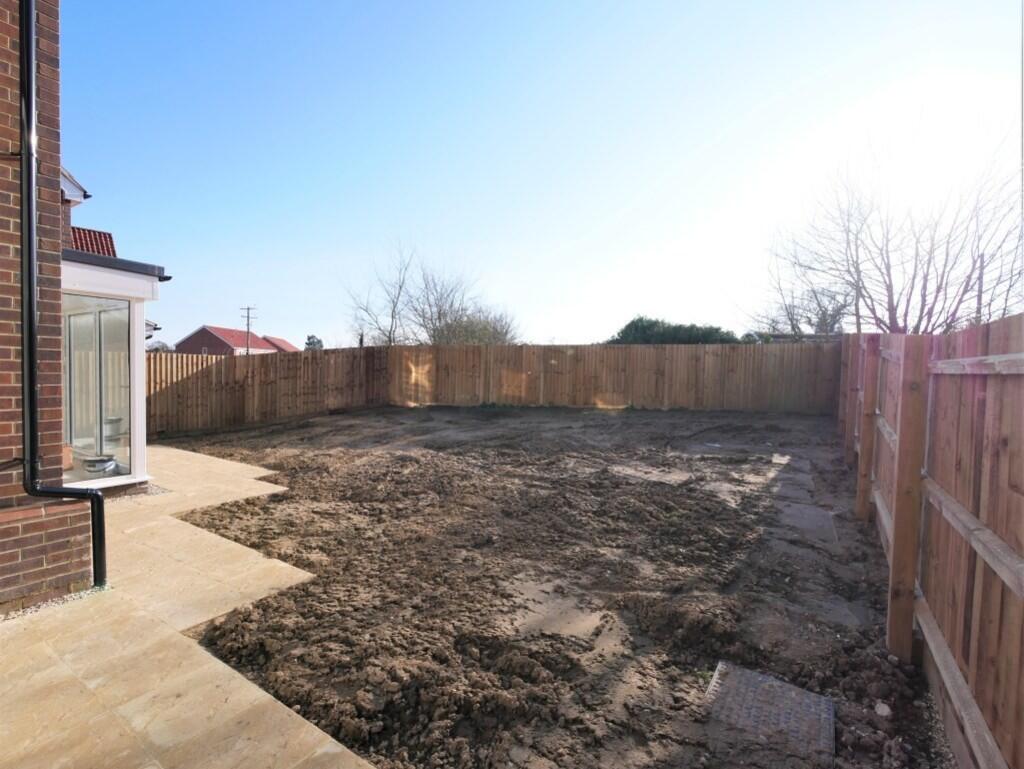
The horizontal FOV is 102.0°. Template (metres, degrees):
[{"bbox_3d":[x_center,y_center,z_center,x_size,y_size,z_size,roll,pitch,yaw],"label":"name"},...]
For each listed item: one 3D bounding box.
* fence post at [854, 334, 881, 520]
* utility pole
[{"bbox_3d":[3.545,0.424,4.131,0.100,1.830,0.100,3,2,36],"label":"fence post"},{"bbox_3d":[-31.932,-5.156,50.126,1.750,8.400,0.300,1,2,-18],"label":"utility pole"}]

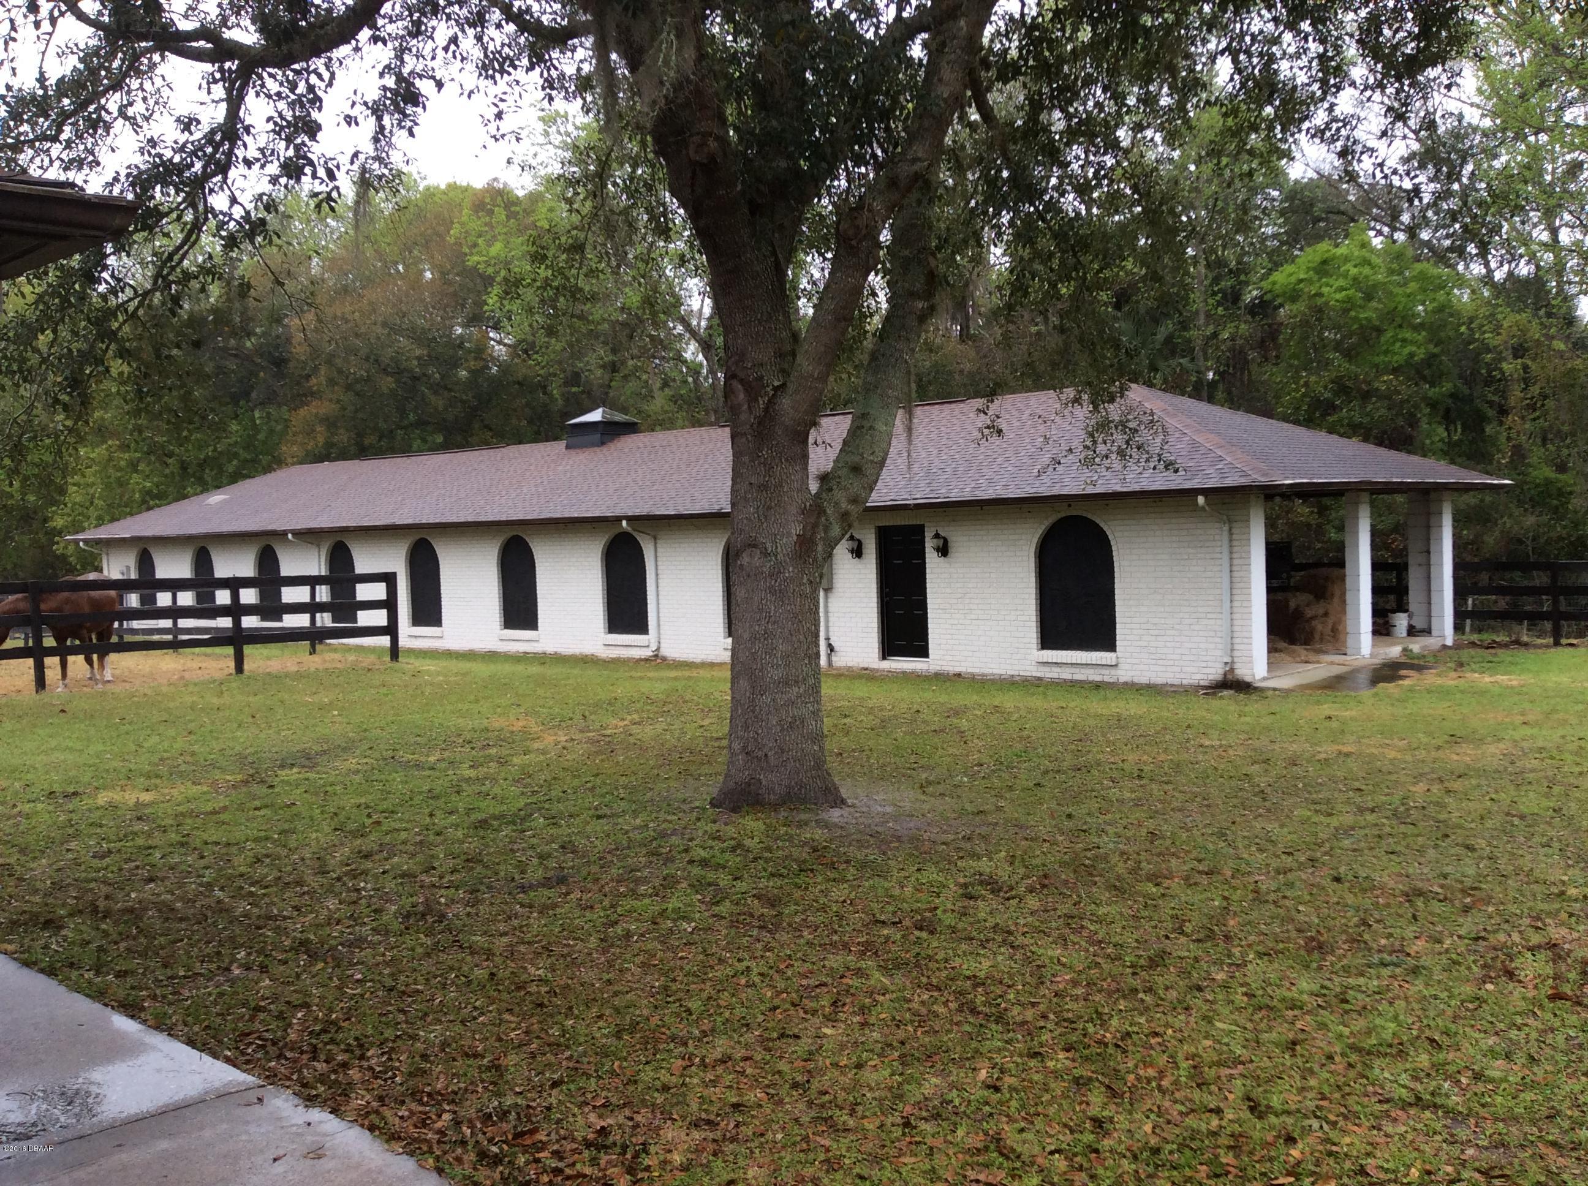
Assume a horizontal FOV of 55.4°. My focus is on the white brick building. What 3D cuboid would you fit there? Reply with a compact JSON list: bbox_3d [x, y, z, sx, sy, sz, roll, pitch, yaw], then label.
[{"bbox_3d":[-4.226,-1.365,33.148,35.050,4.605,8.856,0,4,42],"label":"white brick building"}]

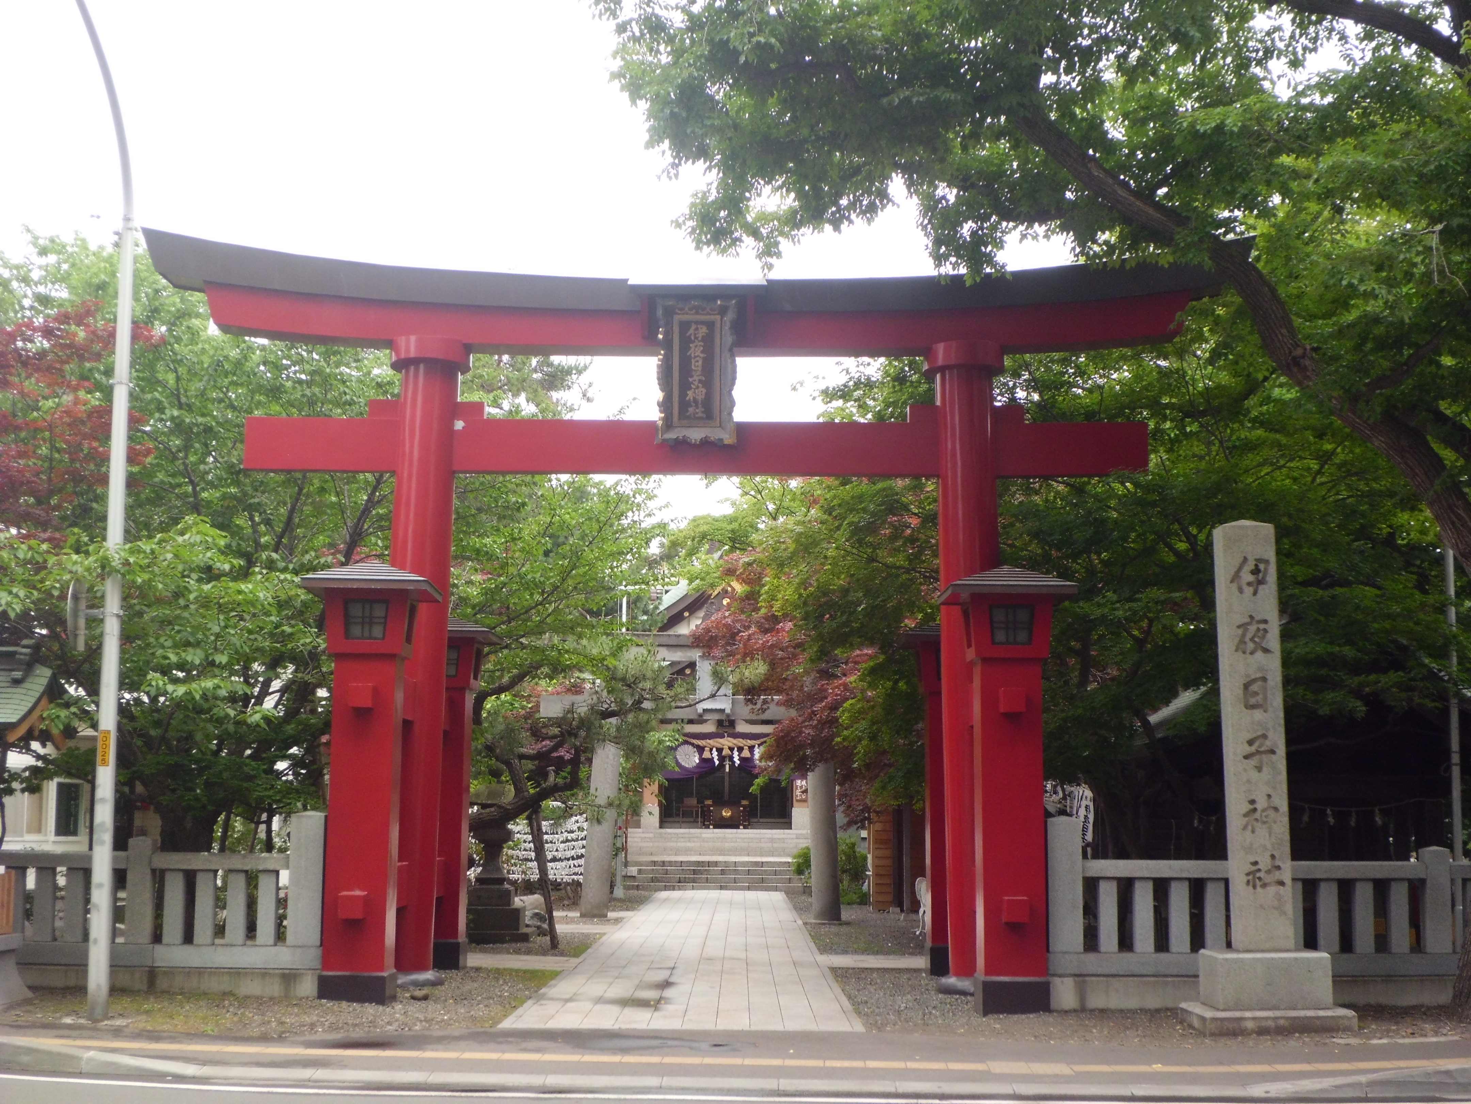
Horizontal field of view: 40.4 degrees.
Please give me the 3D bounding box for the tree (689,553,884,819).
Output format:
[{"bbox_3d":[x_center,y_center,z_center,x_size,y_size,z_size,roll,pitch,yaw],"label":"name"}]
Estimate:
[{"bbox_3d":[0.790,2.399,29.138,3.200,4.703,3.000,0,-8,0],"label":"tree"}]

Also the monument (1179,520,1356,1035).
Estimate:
[{"bbox_3d":[4.070,1.706,15.647,1.120,3.932,1.080,0,-8,-2],"label":"monument"}]

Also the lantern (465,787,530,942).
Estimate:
[{"bbox_3d":[-3.098,3.911,25.619,0.950,2.105,0.950,0,-8,0],"label":"lantern"}]

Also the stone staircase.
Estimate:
[{"bbox_3d":[-0.221,7.278,47.454,4.500,1.320,7.000,0,-8,0],"label":"stone staircase"}]

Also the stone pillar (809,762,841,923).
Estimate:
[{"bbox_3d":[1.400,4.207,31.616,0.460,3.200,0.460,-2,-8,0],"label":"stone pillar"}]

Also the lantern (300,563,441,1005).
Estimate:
[{"bbox_3d":[-3.114,1.926,16.906,1.030,3.710,1.030,0,-8,0],"label":"lantern"}]

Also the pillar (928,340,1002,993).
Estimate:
[{"bbox_3d":[2.253,1.047,18.972,0.740,6.096,0.740,-1,-8,0],"label":"pillar"}]

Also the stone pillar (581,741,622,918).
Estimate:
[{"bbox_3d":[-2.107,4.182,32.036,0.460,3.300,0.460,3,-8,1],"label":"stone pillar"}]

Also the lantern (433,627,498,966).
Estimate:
[{"bbox_3d":[-3.115,2.500,21.167,1.030,3.710,1.030,0,-8,0],"label":"lantern"}]

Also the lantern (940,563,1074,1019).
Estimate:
[{"bbox_3d":[2.306,1.984,16.878,1.030,3.740,1.030,0,-8,0],"label":"lantern"}]

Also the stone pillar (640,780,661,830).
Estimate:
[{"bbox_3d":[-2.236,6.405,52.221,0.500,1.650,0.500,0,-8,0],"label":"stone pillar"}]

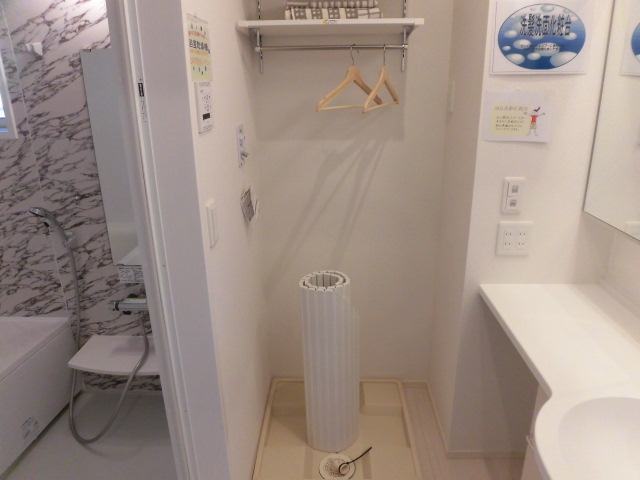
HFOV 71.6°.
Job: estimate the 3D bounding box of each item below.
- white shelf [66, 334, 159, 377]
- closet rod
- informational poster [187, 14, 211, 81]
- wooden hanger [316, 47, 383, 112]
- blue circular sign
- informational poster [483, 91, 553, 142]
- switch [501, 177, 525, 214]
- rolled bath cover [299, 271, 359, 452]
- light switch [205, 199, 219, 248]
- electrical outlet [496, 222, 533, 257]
[{"bbox_3d":[-0.833,0.532,2.052,0.590,0.025,0.300,0,19,2],"label":"white shelf"},{"bbox_3d":[0.036,-0.669,1.545,0.522,0.022,0.022,0,19,2],"label":"closet rod"},{"bbox_3d":[-0.287,-0.461,1.078,0.006,0.148,0.172,0,19,2],"label":"informational poster"},{"bbox_3d":[0.117,-0.575,1.575,0.030,0.218,0.420,12,23,33],"label":"wooden hanger"},{"bbox_3d":[0.661,-0.601,1.315,0.255,0.184,0.008,0,19,2],"label":"blue circular sign"},{"bbox_3d":[0.624,-0.384,1.389,0.212,0.151,0.006,0,19,2],"label":"informational poster"},{"bbox_3d":[0.640,-0.143,1.468,0.070,0.122,0.012,0,19,2],"label":"switch"},{"bbox_3d":[0.045,0.508,1.803,0.212,0.730,0.190,0,19,2],"label":"rolled bath cover"},{"bbox_3d":[-0.281,-0.041,1.184,0.013,0.121,0.072,0,19,2],"label":"light switch"},{"bbox_3d":[0.666,0.000,1.514,0.116,0.122,0.012,0,19,2],"label":"electrical outlet"}]

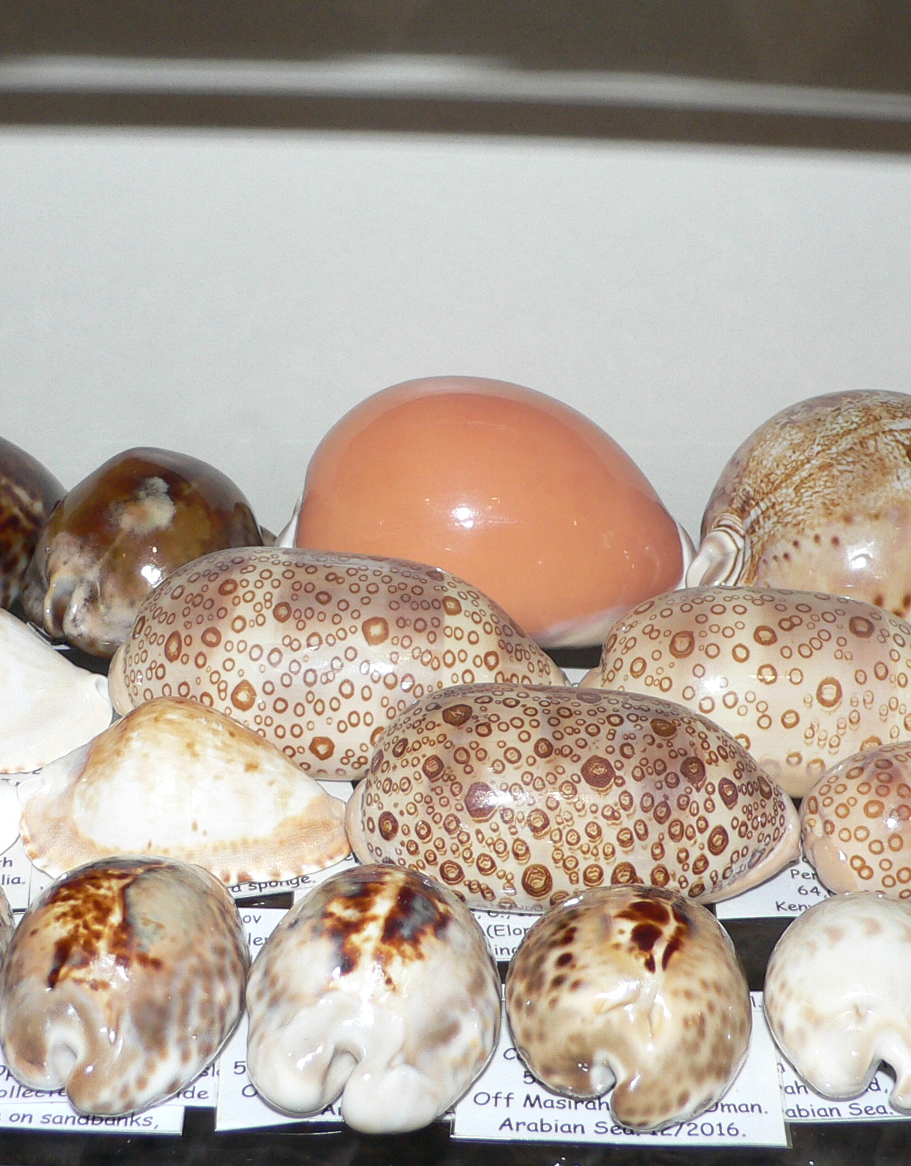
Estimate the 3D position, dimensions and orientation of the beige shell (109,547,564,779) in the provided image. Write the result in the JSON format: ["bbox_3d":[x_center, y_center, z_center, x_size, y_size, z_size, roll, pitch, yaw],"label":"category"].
[{"bbox_3d":[-0.029,0.015,0.356,0.103,0.047,0.057,5,25,8],"label":"beige shell"}]

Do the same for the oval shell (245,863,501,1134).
[{"bbox_3d":[-0.014,0.066,0.265,0.043,0.031,0.055,3,25,2],"label":"oval shell"}]

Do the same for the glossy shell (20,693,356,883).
[{"bbox_3d":[-0.057,0.040,0.323,0.069,0.034,0.043,1,26,2],"label":"glossy shell"}]

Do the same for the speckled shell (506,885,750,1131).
[{"bbox_3d":[0.030,0.069,0.271,0.040,0.029,0.051,3,26,6],"label":"speckled shell"}]

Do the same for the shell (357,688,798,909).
[{"bbox_3d":[0.022,0.040,0.317,0.092,0.040,0.051,3,26,6],"label":"shell"}]

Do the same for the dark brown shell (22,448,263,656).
[{"bbox_3d":[-0.081,-0.013,0.412,0.047,0.043,0.067,21,33,36],"label":"dark brown shell"}]

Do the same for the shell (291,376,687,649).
[{"bbox_3d":[0.007,-0.023,0.416,0.106,0.060,0.073,9,27,17],"label":"shell"}]

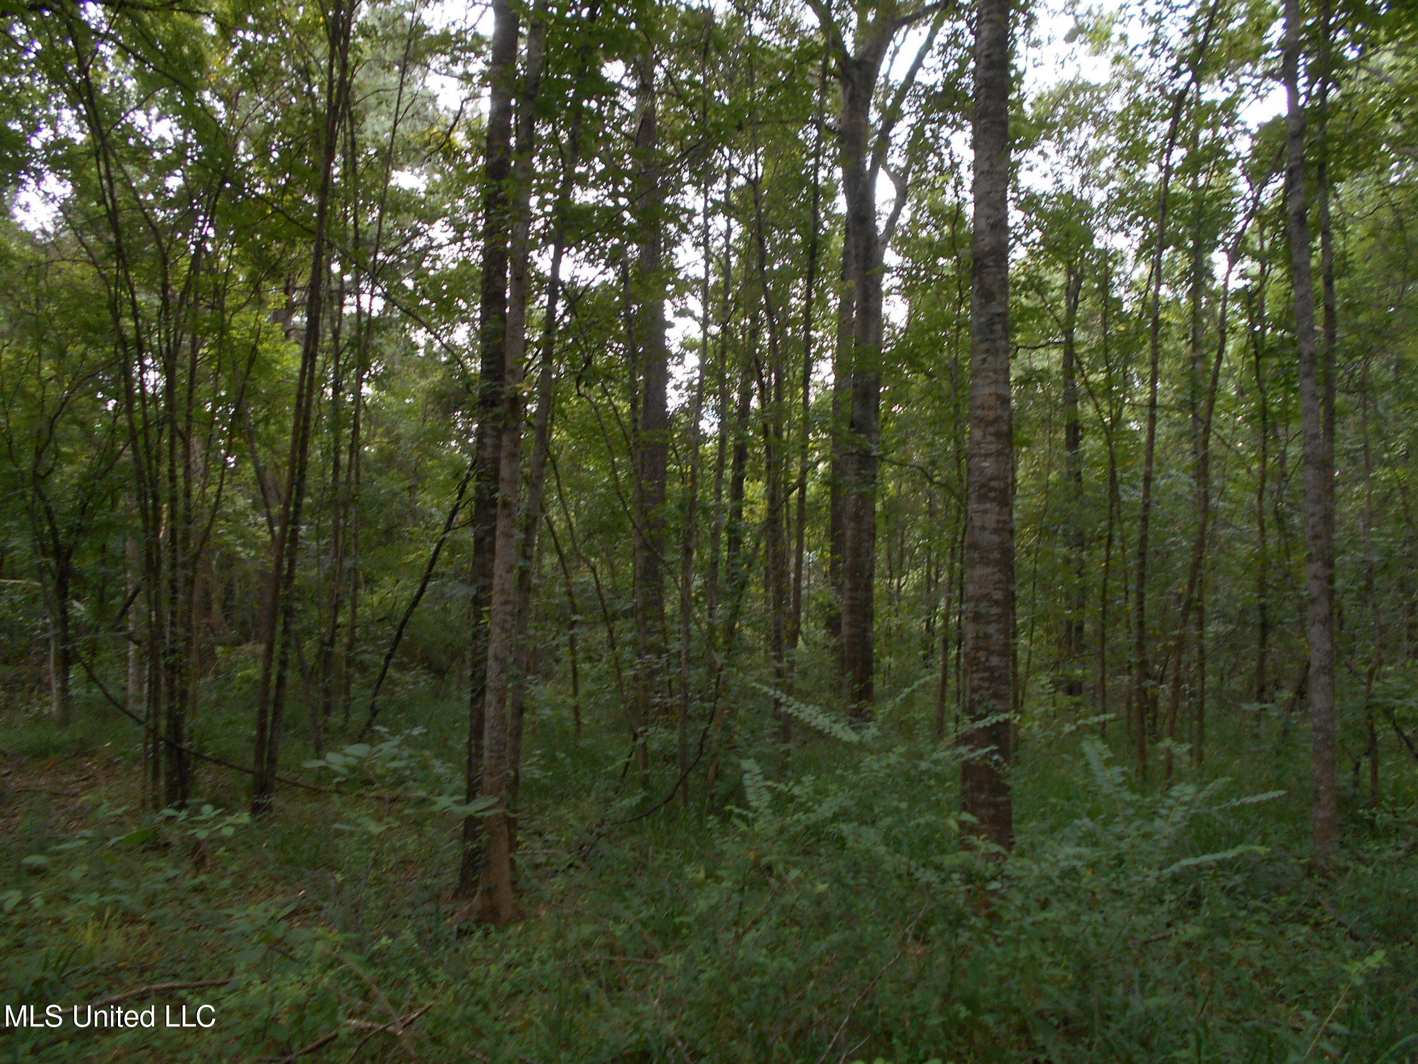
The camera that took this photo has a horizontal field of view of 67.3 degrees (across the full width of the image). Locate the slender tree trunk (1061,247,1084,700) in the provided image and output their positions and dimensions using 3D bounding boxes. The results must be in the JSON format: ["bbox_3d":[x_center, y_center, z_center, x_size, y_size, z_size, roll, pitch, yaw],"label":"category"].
[{"bbox_3d":[5.734,-0.853,16.780,0.330,7.033,0.300,2,-5,0],"label":"slender tree trunk"}]

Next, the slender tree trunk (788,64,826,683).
[{"bbox_3d":[1.230,-2.058,13.315,0.260,7.900,0.200,3,-5,0],"label":"slender tree trunk"}]

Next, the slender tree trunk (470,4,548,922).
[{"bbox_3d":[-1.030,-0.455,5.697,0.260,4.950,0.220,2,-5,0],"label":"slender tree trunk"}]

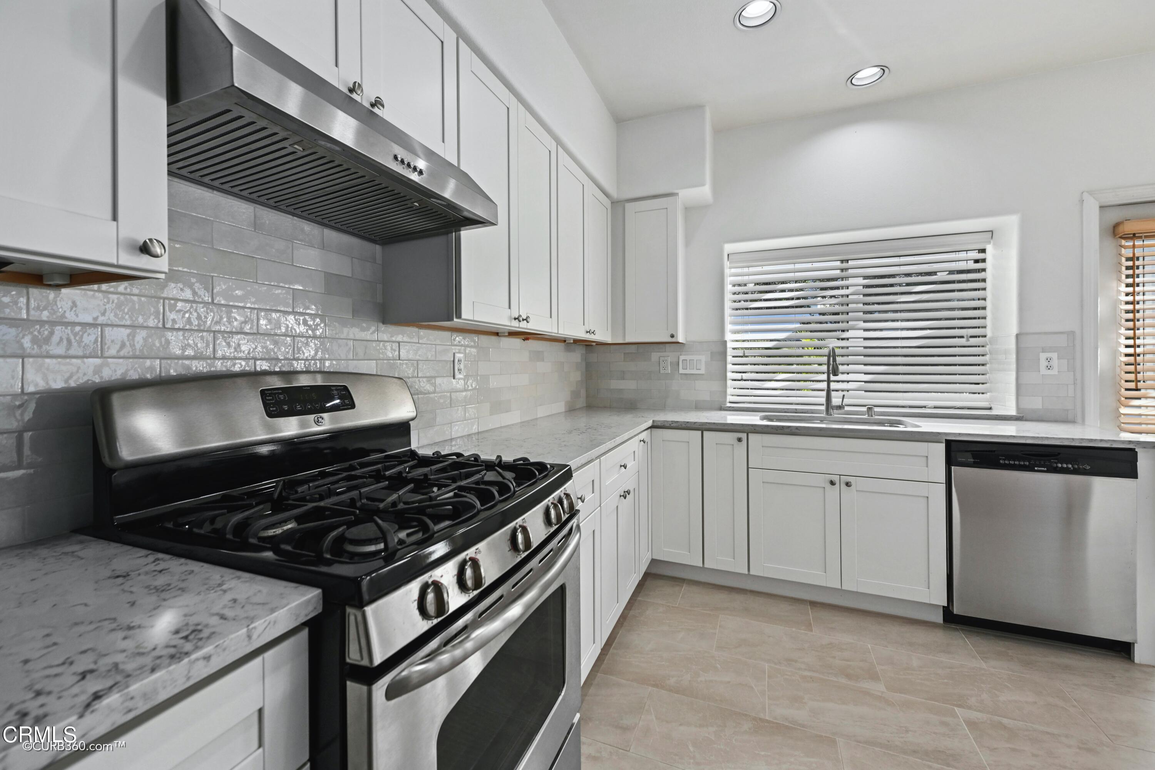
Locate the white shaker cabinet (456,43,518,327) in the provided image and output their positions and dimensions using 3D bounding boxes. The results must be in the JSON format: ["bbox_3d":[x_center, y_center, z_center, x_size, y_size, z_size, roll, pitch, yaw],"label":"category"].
[{"bbox_3d":[-0.456,-0.669,1.666,0.320,0.895,0.382,1,3,22],"label":"white shaker cabinet"}]

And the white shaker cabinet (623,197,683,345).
[{"bbox_3d":[0.516,-0.709,2.921,0.333,0.864,0.328,1,3,22],"label":"white shaker cabinet"}]

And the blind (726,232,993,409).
[{"bbox_3d":[1.745,-0.389,2.908,1.466,1.037,0.065,1,3,22],"label":"blind"}]

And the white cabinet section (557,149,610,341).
[{"bbox_3d":[-0.087,-0.688,2.498,0.319,0.864,0.800,1,3,22],"label":"white cabinet section"}]

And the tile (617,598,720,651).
[{"bbox_3d":[0.430,1.125,2.119,0.439,0.010,0.300,1,3,22],"label":"tile"}]

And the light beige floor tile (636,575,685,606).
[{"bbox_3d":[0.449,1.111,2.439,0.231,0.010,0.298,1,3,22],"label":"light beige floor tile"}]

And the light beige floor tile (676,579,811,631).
[{"bbox_3d":[0.841,1.116,2.278,0.607,0.010,0.298,1,3,22],"label":"light beige floor tile"}]

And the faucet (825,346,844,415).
[{"bbox_3d":[1.459,-0.017,2.518,0.107,0.404,0.243,1,3,22],"label":"faucet"}]

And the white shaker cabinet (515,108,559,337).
[{"bbox_3d":[-0.312,-0.685,2.015,0.320,0.893,0.373,1,3,22],"label":"white shaker cabinet"}]

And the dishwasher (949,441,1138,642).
[{"bbox_3d":[2.039,0.657,2.164,0.596,0.850,0.610,1,3,22],"label":"dishwasher"}]

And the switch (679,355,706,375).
[{"bbox_3d":[0.768,-0.135,3.007,0.166,0.118,0.010,1,3,22],"label":"switch"}]

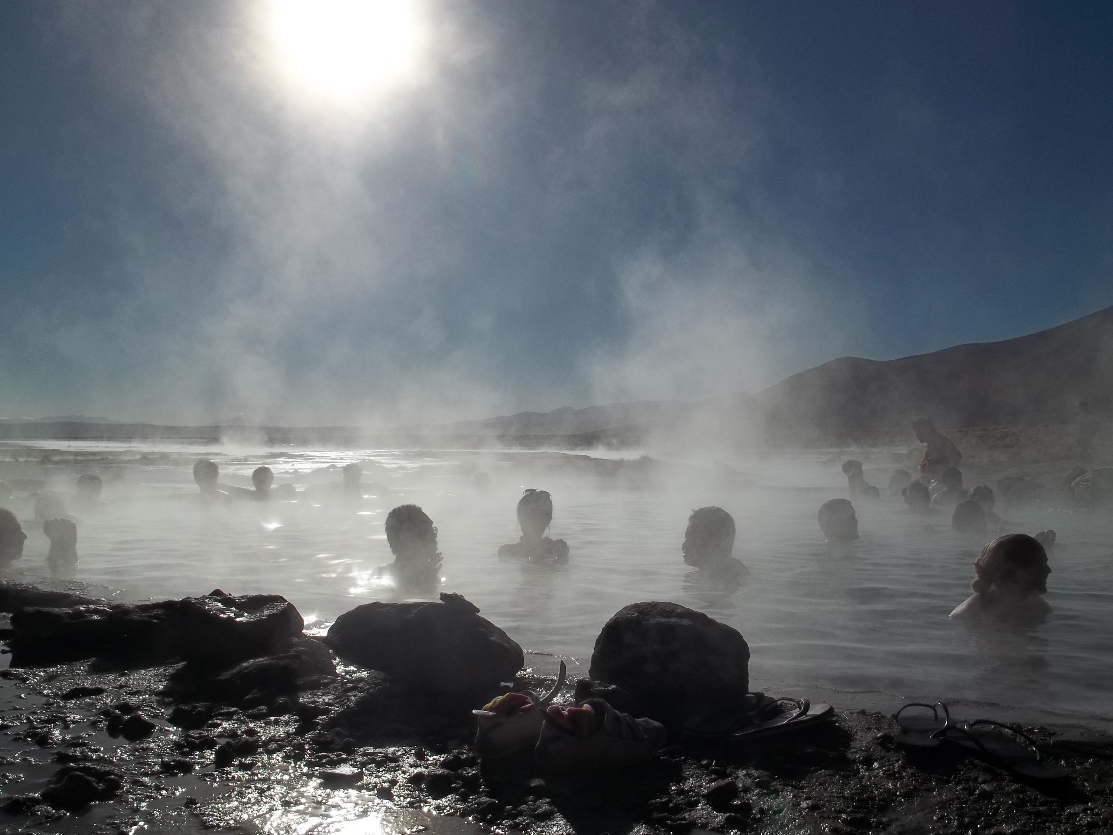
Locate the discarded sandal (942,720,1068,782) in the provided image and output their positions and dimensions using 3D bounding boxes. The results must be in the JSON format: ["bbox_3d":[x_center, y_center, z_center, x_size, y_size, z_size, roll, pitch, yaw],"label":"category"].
[{"bbox_3d":[0.828,0.607,1.975,0.100,0.060,0.265,0,0,-13],"label":"discarded sandal"}]

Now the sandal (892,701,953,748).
[{"bbox_3d":[0.735,0.599,2.110,0.102,0.062,0.250,0,0,21],"label":"sandal"}]

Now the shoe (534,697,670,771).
[{"bbox_3d":[0.085,0.595,2.040,0.265,0.115,0.100,0,0,-23],"label":"shoe"}]

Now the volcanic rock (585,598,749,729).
[{"bbox_3d":[0.249,0.537,2.380,0.350,0.245,0.270,0,0,0],"label":"volcanic rock"}]

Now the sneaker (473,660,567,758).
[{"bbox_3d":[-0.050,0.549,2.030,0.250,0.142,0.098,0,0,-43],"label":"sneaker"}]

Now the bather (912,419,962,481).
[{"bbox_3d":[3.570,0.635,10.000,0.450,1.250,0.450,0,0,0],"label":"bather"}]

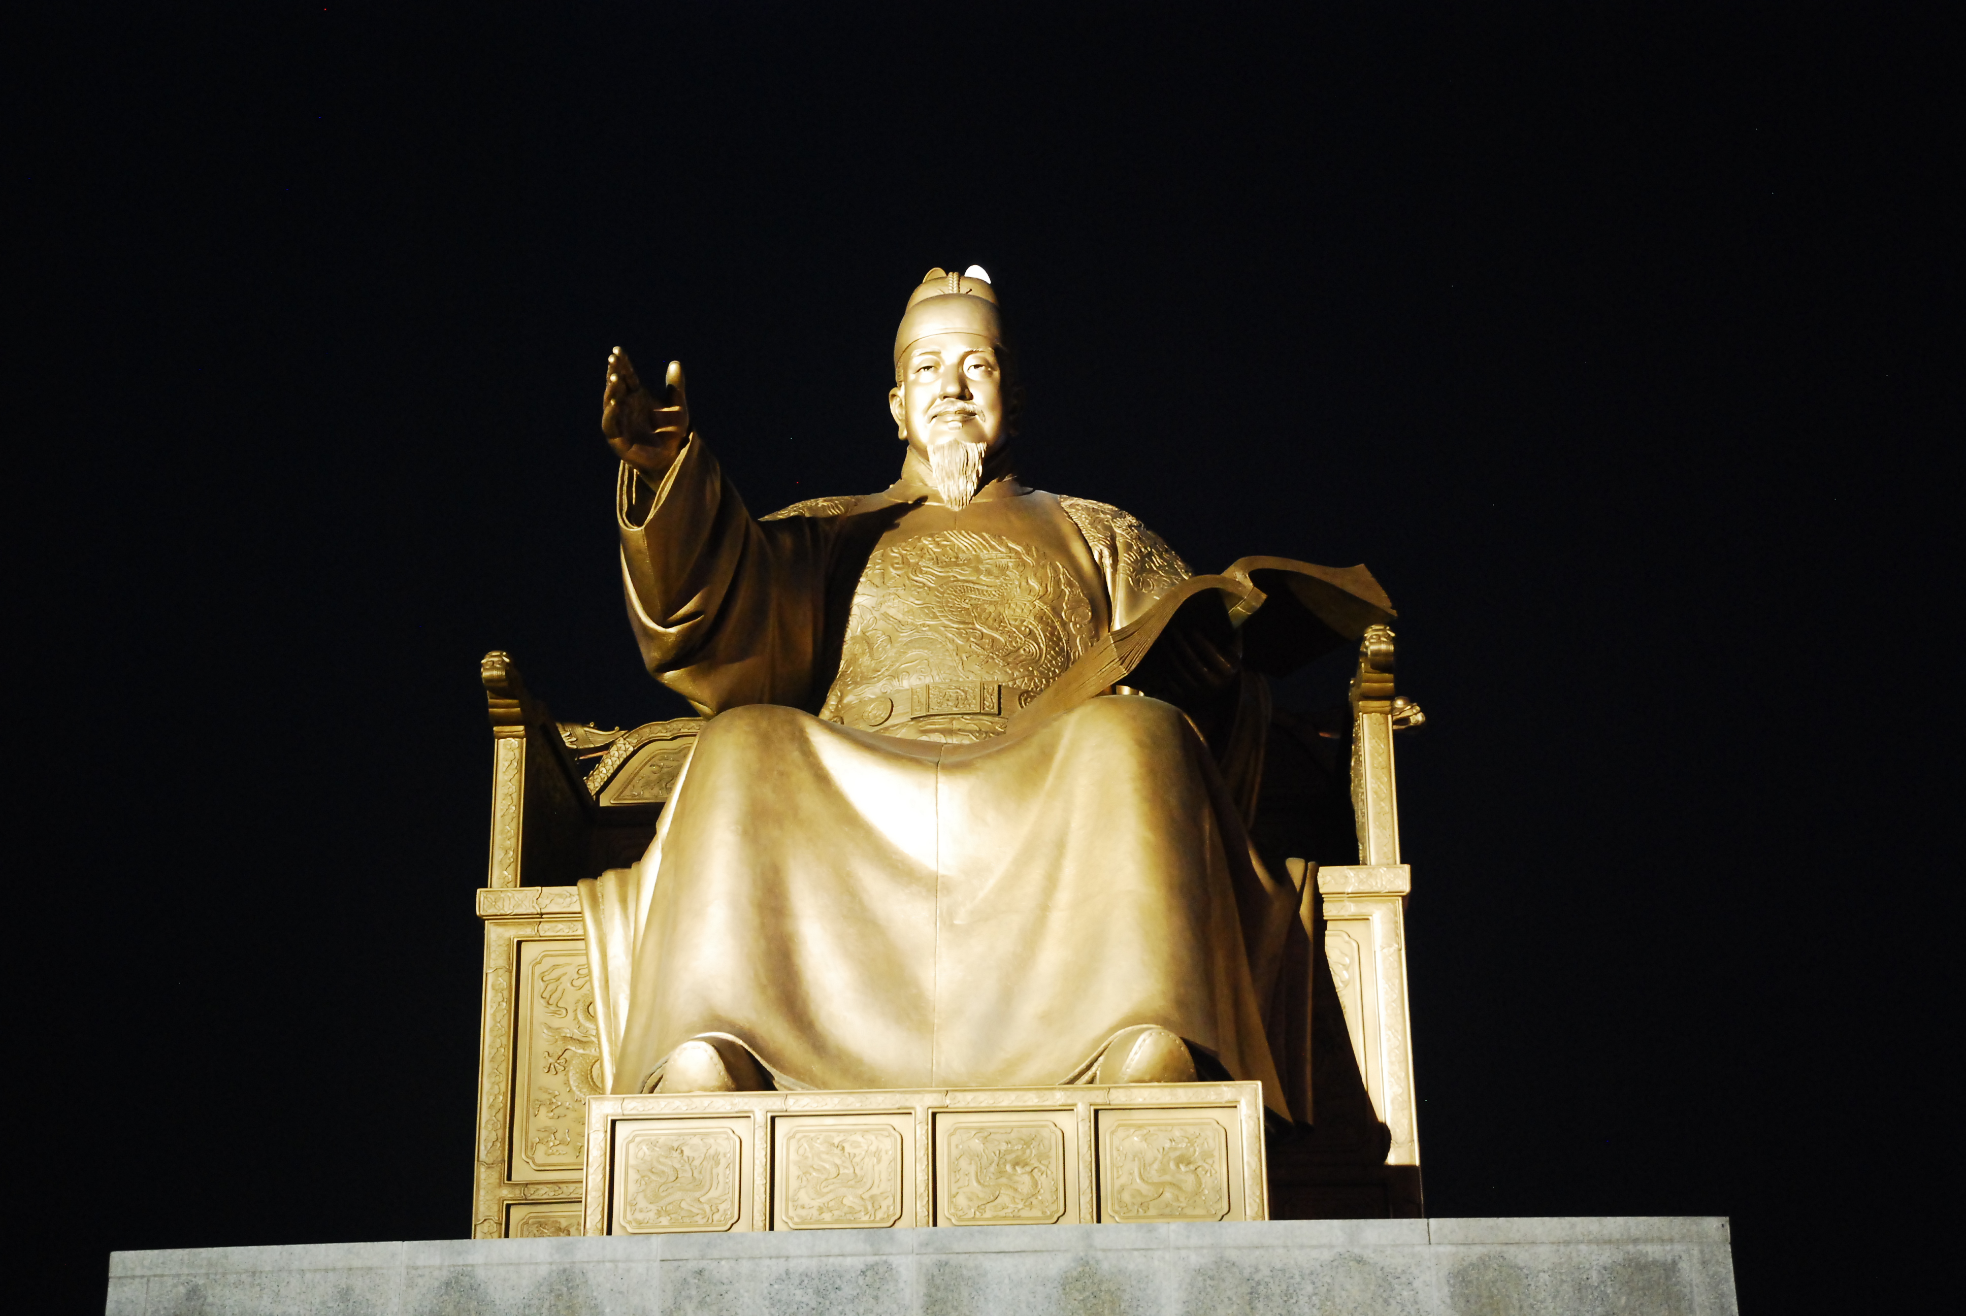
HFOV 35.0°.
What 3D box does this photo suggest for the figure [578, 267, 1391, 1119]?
[{"bbox_3d":[0.012,-0.096,15.745,3.870,5.400,2.900,-2,-20,3],"label":"figure"}]

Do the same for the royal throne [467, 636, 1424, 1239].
[{"bbox_3d":[-0.169,1.505,15.457,4.760,3.600,3.550,-2,-20,3],"label":"royal throne"}]

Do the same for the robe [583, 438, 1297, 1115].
[{"bbox_3d":[-0.163,0.694,15.570,3.550,3.800,2.700,-2,-20,3],"label":"robe"}]

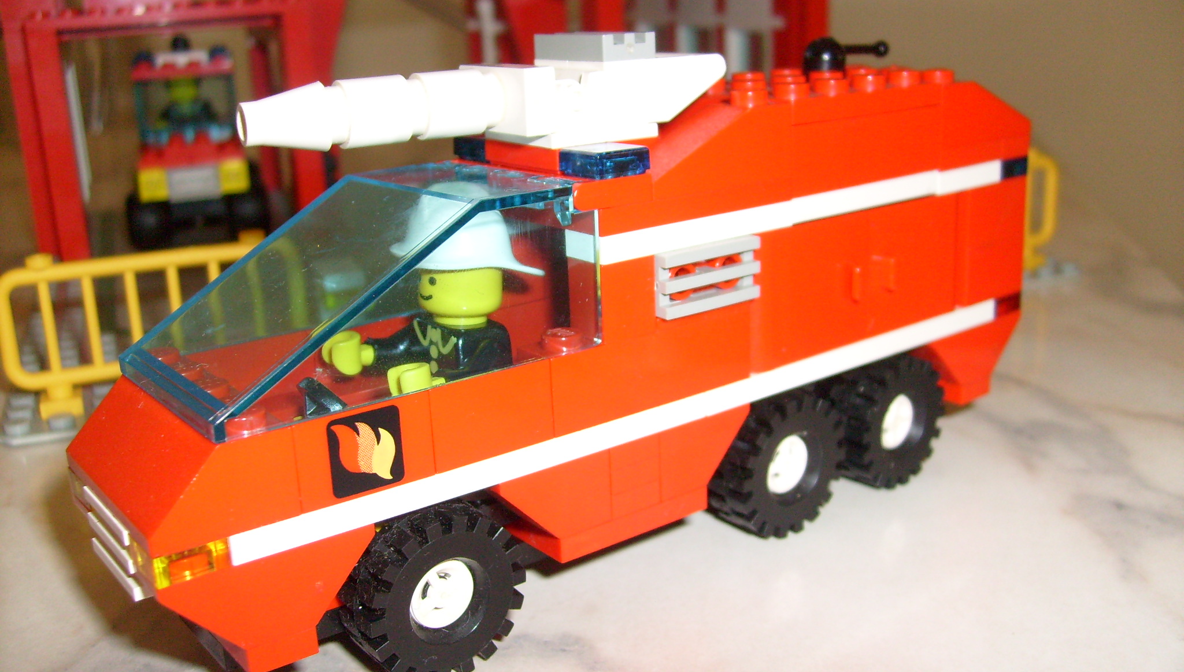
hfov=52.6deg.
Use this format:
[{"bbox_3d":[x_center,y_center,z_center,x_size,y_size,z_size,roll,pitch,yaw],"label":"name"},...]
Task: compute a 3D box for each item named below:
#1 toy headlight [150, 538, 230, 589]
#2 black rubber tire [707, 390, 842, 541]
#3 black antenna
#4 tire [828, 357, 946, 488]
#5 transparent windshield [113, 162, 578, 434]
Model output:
[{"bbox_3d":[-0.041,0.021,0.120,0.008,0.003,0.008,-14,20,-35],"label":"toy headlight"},{"bbox_3d":[0.026,0.018,0.171,0.021,0.021,0.009,-14,20,-35],"label":"black rubber tire"},{"bbox_3d":[0.040,-0.043,0.187,0.016,0.007,0.007,-11,18,-26],"label":"black antenna"},{"bbox_3d":[0.045,0.012,0.184,0.021,0.021,0.009,-14,20,-35],"label":"tire"},{"bbox_3d":[-0.027,-0.006,0.139,0.048,0.019,0.032,-14,20,-35],"label":"transparent windshield"}]

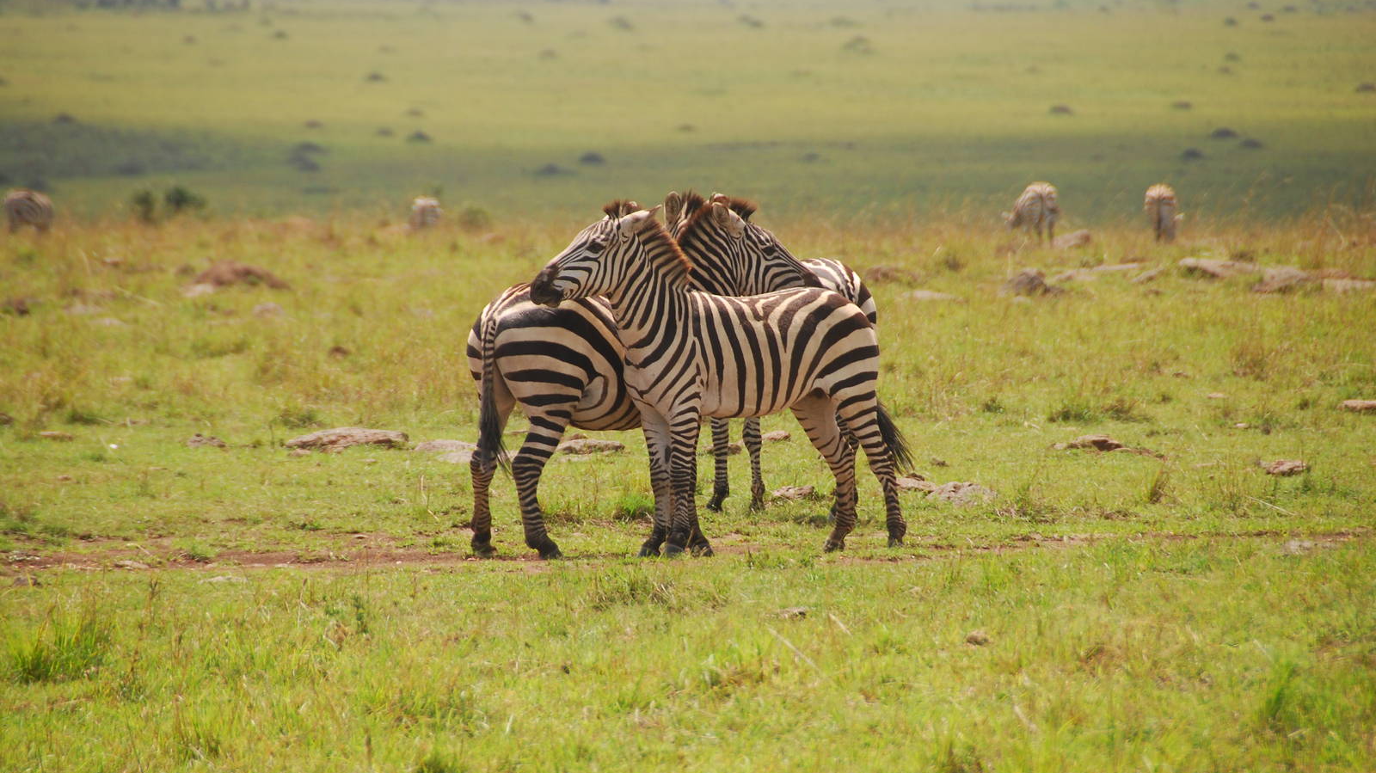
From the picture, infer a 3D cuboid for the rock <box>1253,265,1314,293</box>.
[{"bbox_3d":[7.886,-1.416,152.000,0.811,0.356,0.600,0,1,0],"label":"rock"}]

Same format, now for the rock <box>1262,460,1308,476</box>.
[{"bbox_3d":[3.516,0.481,67.605,0.265,0.095,0.210,0,2,0],"label":"rock"}]

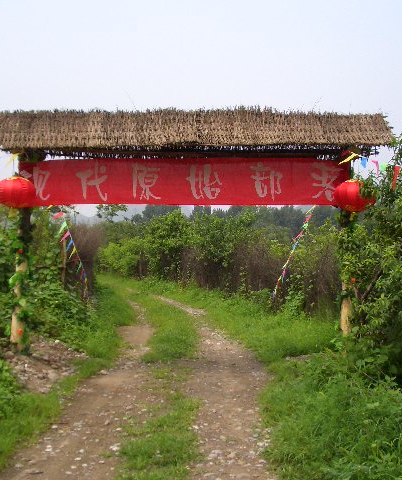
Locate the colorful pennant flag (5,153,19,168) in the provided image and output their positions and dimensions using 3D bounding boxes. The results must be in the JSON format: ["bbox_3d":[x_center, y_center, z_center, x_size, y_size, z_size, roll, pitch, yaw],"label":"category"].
[{"bbox_3d":[-2.680,-1.130,9.200,0.200,0.230,0.050,0,0,0],"label":"colorful pennant flag"}]

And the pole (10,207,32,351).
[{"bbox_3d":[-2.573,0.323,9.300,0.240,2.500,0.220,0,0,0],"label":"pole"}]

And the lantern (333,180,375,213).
[{"bbox_3d":[2.159,-0.612,9.100,0.590,0.460,0.590,0,0,0],"label":"lantern"}]

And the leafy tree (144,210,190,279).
[{"bbox_3d":[-1.333,0.174,25.000,1.850,2.700,1.900,0,0,0],"label":"leafy tree"}]

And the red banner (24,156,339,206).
[{"bbox_3d":[-0.236,-0.829,9.250,4.720,0.700,0.060,0,0,0],"label":"red banner"}]

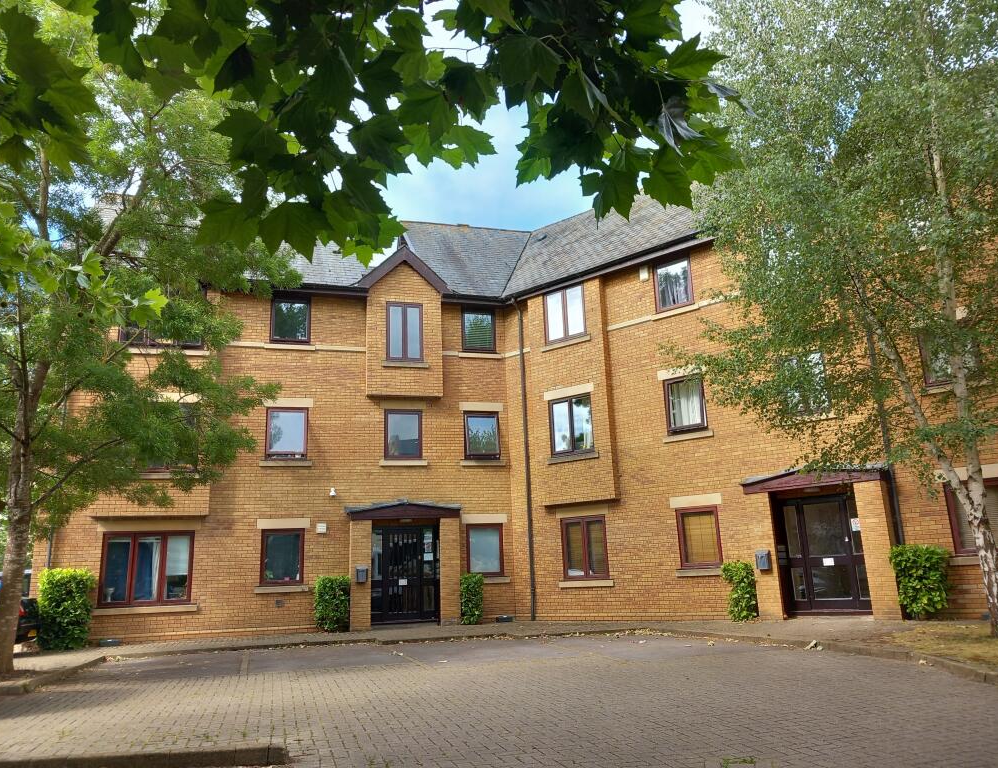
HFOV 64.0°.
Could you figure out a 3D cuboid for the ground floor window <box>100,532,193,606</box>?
[{"bbox_3d":[-7.275,3.819,16.552,1.770,1.486,0.110,2,-14,-17],"label":"ground floor window"}]

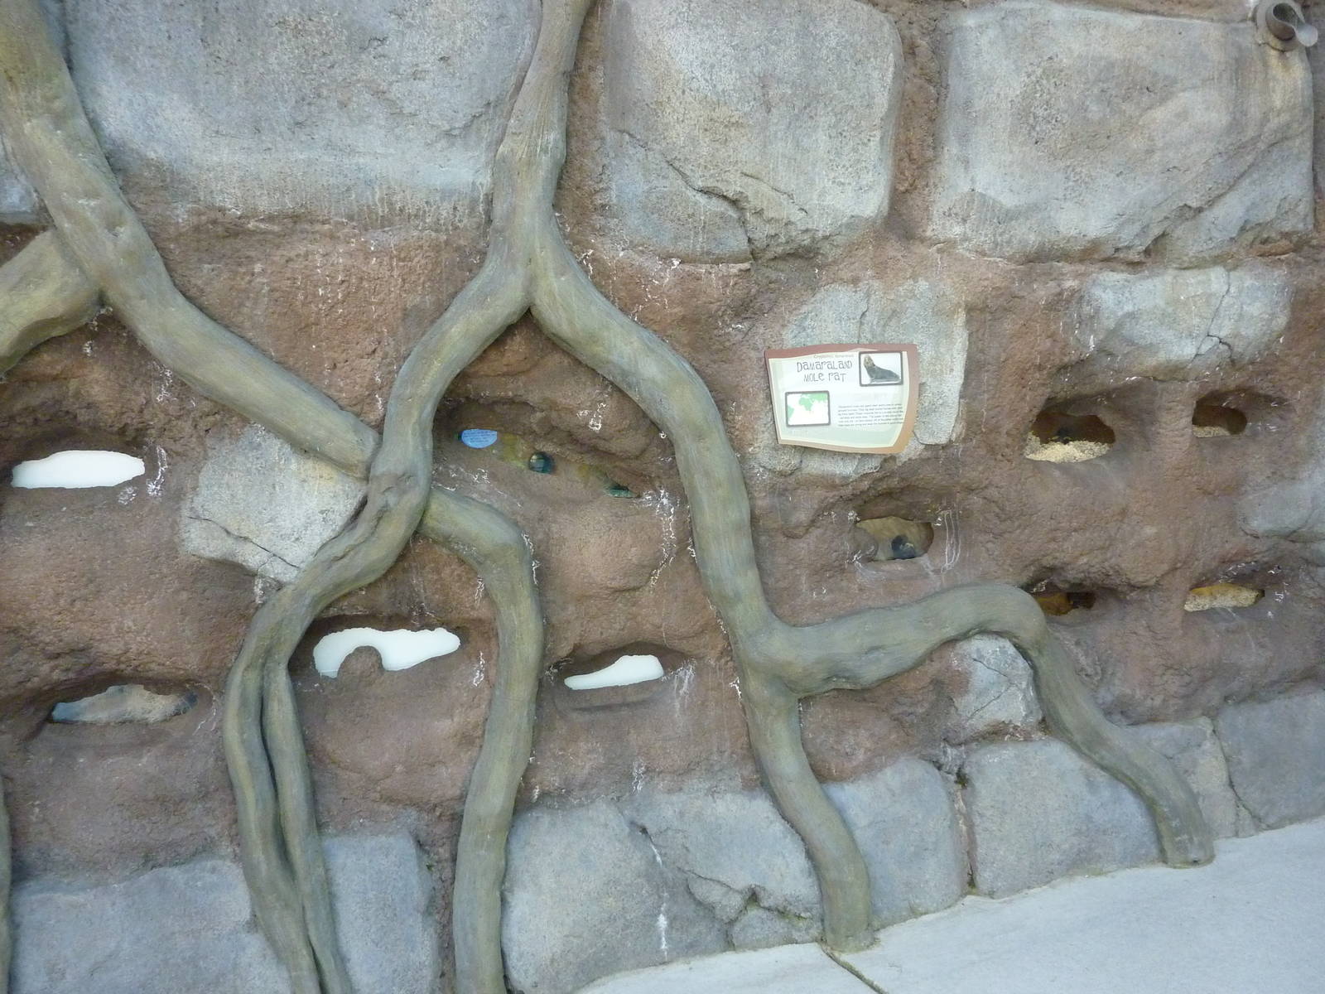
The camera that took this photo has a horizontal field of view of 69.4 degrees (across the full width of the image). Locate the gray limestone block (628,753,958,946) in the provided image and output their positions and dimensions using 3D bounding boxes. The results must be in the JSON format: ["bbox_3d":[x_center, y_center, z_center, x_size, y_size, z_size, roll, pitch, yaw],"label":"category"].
[{"bbox_3d":[0.345,0.907,2.558,0.939,0.487,0.200,-4,6,-17],"label":"gray limestone block"}]

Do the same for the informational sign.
[{"bbox_3d":[0.461,-0.246,2.446,0.434,0.281,0.025,-4,5,-17],"label":"informational sign"}]

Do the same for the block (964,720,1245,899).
[{"bbox_3d":[1.272,0.852,2.849,0.995,0.460,0.200,-4,6,-17],"label":"block"}]

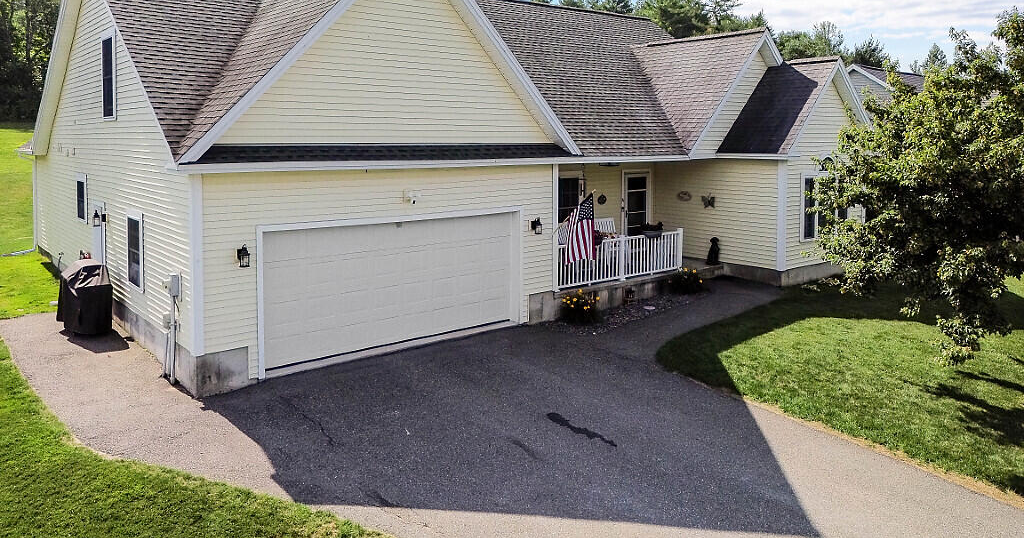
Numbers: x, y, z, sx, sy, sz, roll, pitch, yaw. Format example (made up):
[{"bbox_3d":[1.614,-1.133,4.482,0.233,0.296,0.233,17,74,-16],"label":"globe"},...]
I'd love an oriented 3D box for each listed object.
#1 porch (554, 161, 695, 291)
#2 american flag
[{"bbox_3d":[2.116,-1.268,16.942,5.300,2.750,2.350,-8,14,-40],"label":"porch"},{"bbox_3d":[1.316,-0.774,13.805,0.220,1.420,0.740,-8,14,-40],"label":"american flag"}]

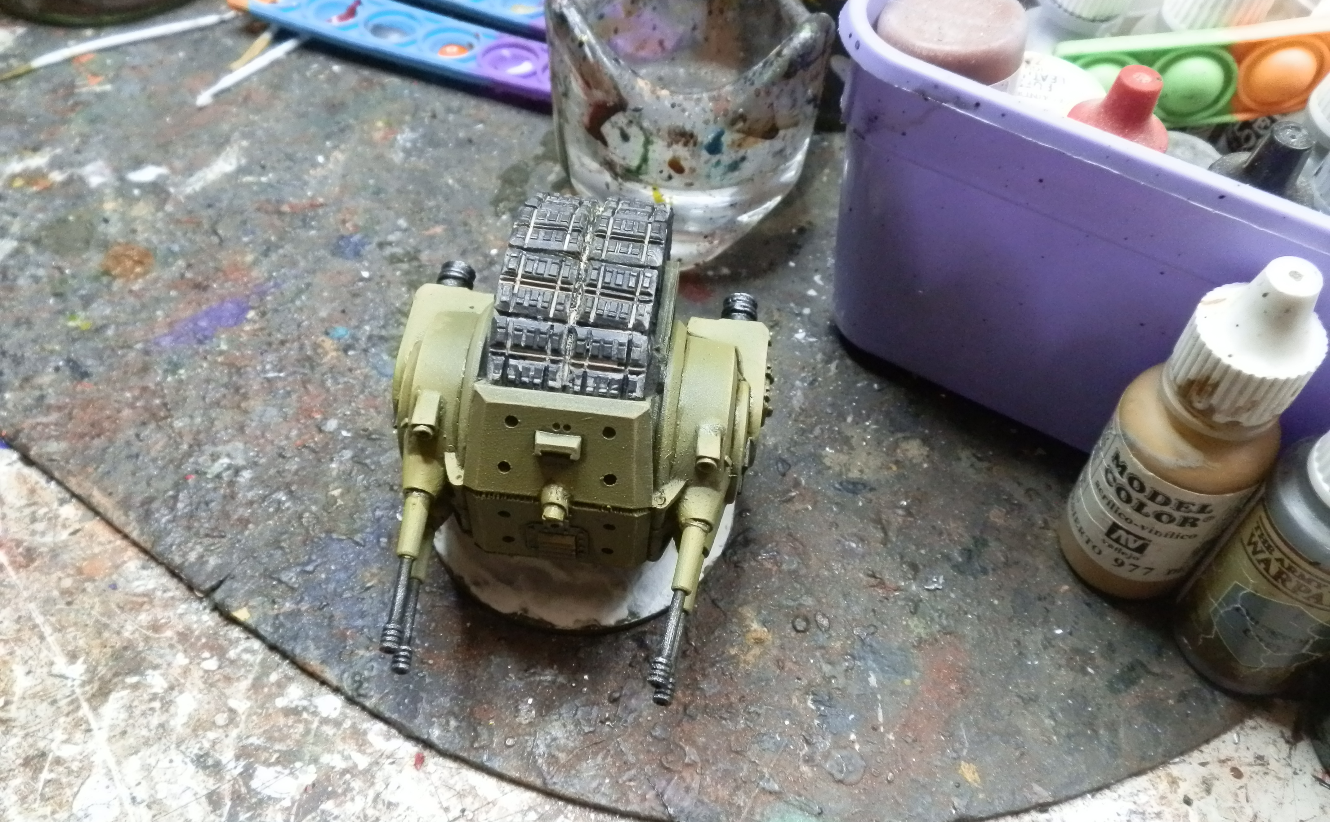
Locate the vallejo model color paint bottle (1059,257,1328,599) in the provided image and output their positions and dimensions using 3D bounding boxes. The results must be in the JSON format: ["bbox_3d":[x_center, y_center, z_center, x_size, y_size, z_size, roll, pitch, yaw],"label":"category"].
[{"bbox_3d":[0.091,0.004,0.185,0.024,0.079,0.024,-1,54,1],"label":"vallejo model color paint bottle"}]

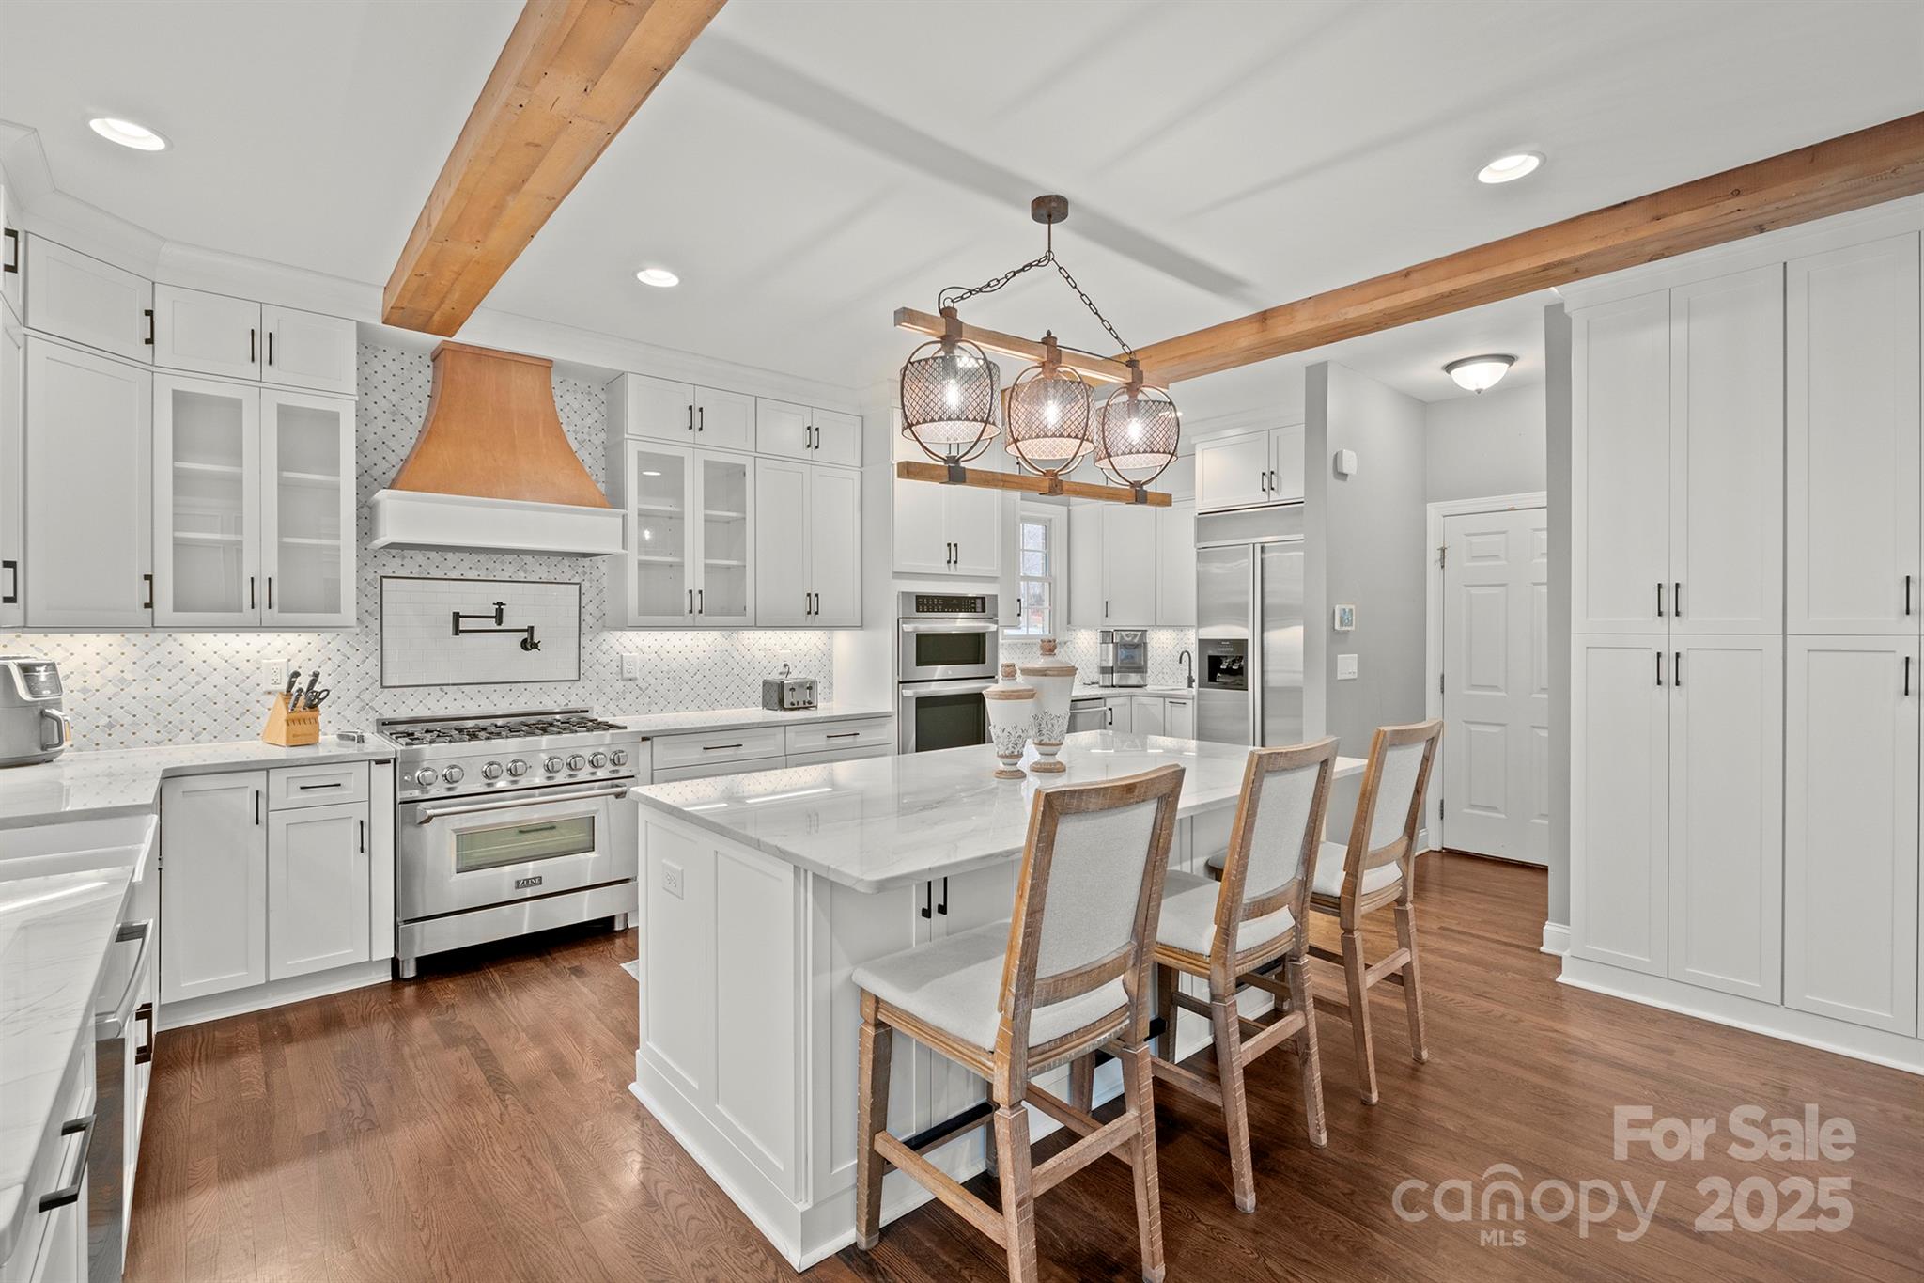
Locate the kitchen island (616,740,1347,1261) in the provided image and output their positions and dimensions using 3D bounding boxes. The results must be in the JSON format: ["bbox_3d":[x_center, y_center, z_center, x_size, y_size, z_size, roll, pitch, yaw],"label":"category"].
[{"bbox_3d":[0.240,0.865,2.753,2.180,0.888,1.270,0,0,-40],"label":"kitchen island"}]

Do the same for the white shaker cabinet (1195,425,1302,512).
[{"bbox_3d":[2.144,-1.105,5.577,0.600,0.447,1.010,-1,1,-41],"label":"white shaker cabinet"}]

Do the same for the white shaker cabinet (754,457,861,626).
[{"bbox_3d":[-0.953,-0.539,4.960,0.689,0.919,0.330,-1,1,-41],"label":"white shaker cabinet"}]

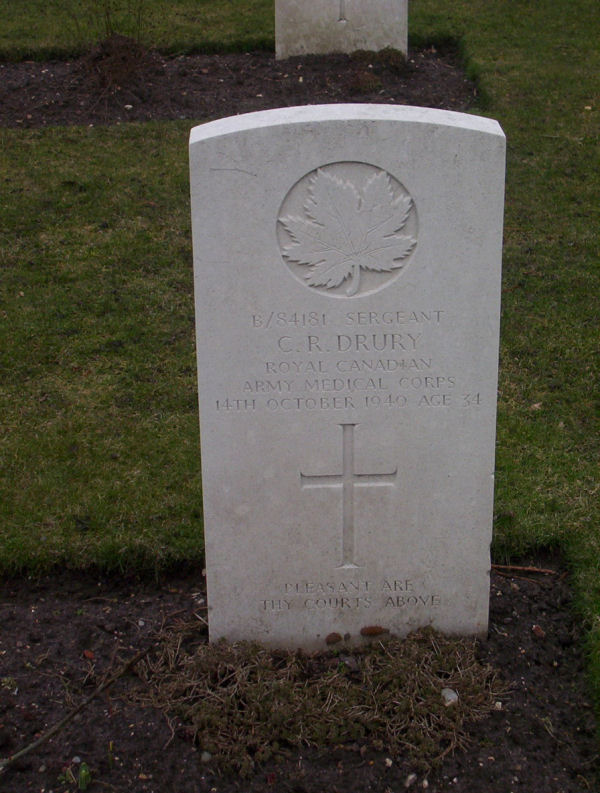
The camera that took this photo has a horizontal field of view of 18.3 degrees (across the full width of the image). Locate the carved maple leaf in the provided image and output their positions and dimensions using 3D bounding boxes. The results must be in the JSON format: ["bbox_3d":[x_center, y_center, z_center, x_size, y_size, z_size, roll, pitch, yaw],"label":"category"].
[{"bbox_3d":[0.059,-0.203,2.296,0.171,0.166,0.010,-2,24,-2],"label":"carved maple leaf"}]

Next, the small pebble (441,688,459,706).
[{"bbox_3d":[0.191,0.385,2.380,0.021,0.016,0.023,-2,24,-2],"label":"small pebble"}]

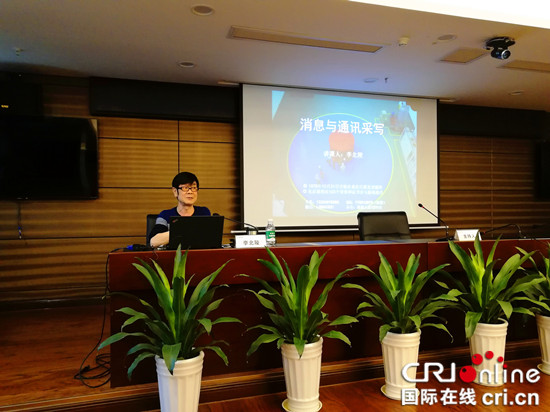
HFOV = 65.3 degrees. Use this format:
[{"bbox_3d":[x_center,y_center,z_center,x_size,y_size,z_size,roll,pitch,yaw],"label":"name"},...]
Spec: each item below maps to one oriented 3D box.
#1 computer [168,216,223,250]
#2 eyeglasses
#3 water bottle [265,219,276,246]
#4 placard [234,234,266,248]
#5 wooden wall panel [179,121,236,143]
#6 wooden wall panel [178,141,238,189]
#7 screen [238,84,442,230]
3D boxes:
[{"bbox_3d":[-0.509,0.168,2.747,0.325,0.210,0.270,0,0,-17],"label":"computer"},{"bbox_3d":[-0.617,-0.115,2.980,0.140,0.045,0.130,0,0,-30],"label":"eyeglasses"},{"bbox_3d":[-0.033,0.181,2.850,0.063,0.182,0.063,0,0,-17],"label":"water bottle"},{"bbox_3d":[-0.157,0.231,2.776,0.198,0.083,0.070,0,0,-17],"label":"placard"},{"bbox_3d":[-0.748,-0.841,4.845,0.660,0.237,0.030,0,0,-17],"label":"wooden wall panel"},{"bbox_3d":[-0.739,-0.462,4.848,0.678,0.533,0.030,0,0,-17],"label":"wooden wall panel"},{"bbox_3d":[0.897,-0.566,5.271,2.650,1.660,0.050,0,0,-17],"label":"screen"}]

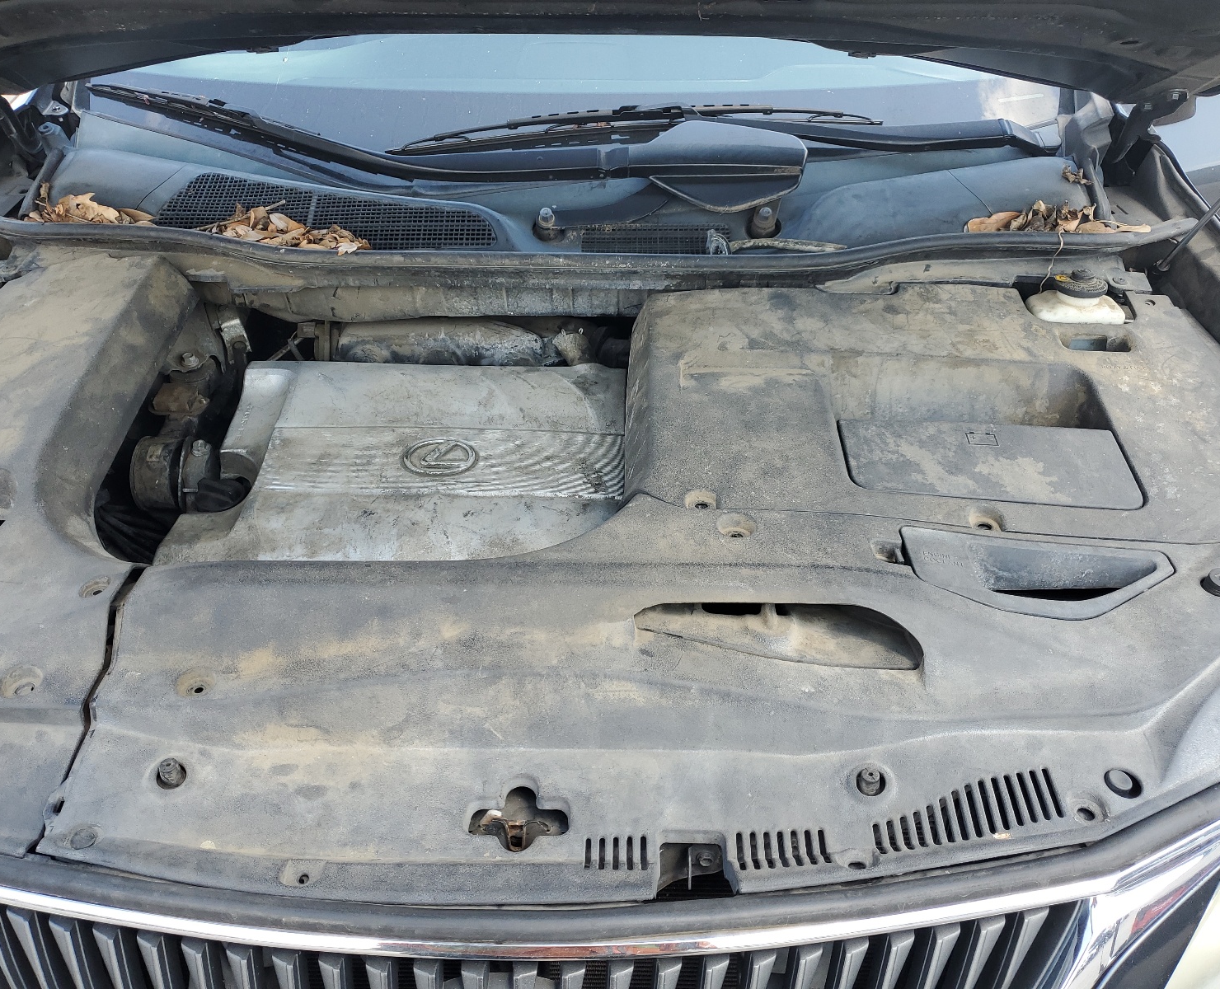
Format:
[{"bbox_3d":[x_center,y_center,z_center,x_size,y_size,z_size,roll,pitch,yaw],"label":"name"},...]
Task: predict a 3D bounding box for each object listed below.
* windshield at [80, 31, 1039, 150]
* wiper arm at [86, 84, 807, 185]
[{"bbox_3d":[-0.048,-0.770,1.449,1.480,0.170,0.950,0,71,0],"label":"windshield"},{"bbox_3d":[-0.314,-0.479,1.301,1.125,0.076,0.195,12,41,15],"label":"wiper arm"}]

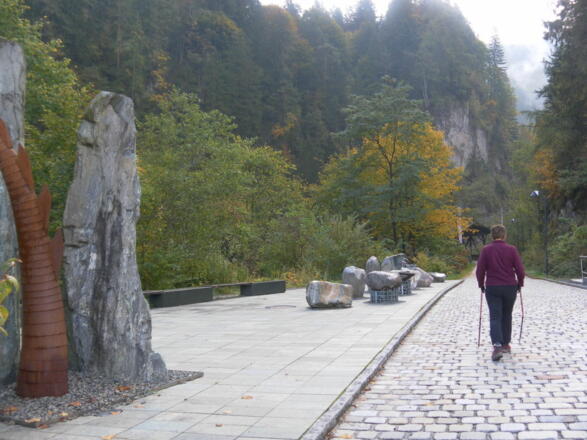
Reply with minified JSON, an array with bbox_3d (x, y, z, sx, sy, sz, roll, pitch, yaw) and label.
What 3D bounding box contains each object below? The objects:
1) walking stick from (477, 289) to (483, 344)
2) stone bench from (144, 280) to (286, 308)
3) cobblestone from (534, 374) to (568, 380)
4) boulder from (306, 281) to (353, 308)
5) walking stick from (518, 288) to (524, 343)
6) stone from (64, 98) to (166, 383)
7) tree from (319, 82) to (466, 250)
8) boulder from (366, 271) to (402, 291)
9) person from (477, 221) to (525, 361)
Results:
[{"bbox_3d":[2.471,1.309,7.835,0.040,0.830,0.040,3,17,19],"label":"walking stick"},{"bbox_3d":[-2.186,1.984,16.049,4.520,0.370,0.550,0,-2,-38],"label":"stone bench"},{"bbox_3d":[2.765,1.710,6.360,0.340,0.090,0.200,-2,-2,-6],"label":"cobblestone"},{"bbox_3d":[0.799,1.653,13.165,1.000,0.580,0.600,-1,-2,-9],"label":"boulder"},{"bbox_3d":[3.013,1.280,7.860,0.050,0.800,0.050,-5,16,2],"label":"walking stick"},{"bbox_3d":[-2.216,0.192,7.346,1.150,3.500,0.850,-1,-2,-17],"label":"stone"},{"bbox_3d":[5.839,-3.097,35.000,8.700,10.100,8.000,-2,-2,11],"label":"tree"},{"bbox_3d":[2.047,1.372,13.350,0.800,0.430,0.600,-2,-2,-6],"label":"boulder"},{"bbox_3d":[2.644,0.907,7.580,0.600,1.670,0.520,-2,-2,19],"label":"person"}]

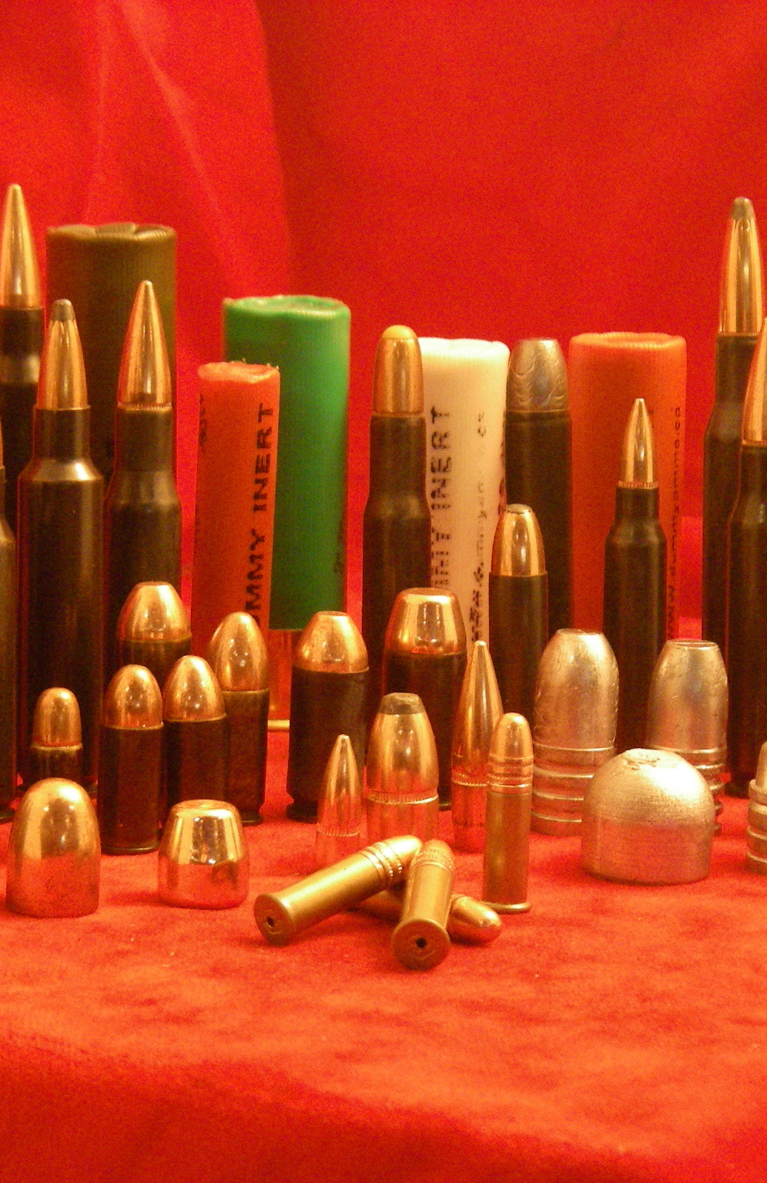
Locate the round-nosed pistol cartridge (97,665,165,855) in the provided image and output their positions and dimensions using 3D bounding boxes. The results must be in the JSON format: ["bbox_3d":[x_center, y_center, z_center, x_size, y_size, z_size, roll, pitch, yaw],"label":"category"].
[{"bbox_3d":[-0.034,0.022,0.508,0.009,0.025,0.009,2,9,0],"label":"round-nosed pistol cartridge"}]

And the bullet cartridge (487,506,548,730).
[{"bbox_3d":[0.019,0.009,0.540,0.009,0.043,0.009,0,7,0],"label":"bullet cartridge"}]

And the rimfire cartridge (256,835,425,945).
[{"bbox_3d":[-0.005,0.036,0.476,0.025,0.007,0.007,-27,23,-32],"label":"rimfire cartridge"}]

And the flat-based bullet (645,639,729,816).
[{"bbox_3d":[0.042,0.020,0.531,0.012,0.027,0.012,2,7,0],"label":"flat-based bullet"}]

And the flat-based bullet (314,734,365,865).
[{"bbox_3d":[-0.006,0.027,0.499,0.006,0.017,0.006,2,9,0],"label":"flat-based bullet"}]

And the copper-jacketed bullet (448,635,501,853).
[{"bbox_3d":[0.013,0.021,0.514,0.007,0.029,0.007,2,7,0],"label":"copper-jacketed bullet"}]

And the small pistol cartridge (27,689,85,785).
[{"bbox_3d":[-0.043,0.024,0.501,0.008,0.023,0.008,1,7,0],"label":"small pistol cartridge"}]

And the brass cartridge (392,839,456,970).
[{"bbox_3d":[0.005,0.037,0.461,0.007,0.007,0.025,2,23,3],"label":"brass cartridge"}]

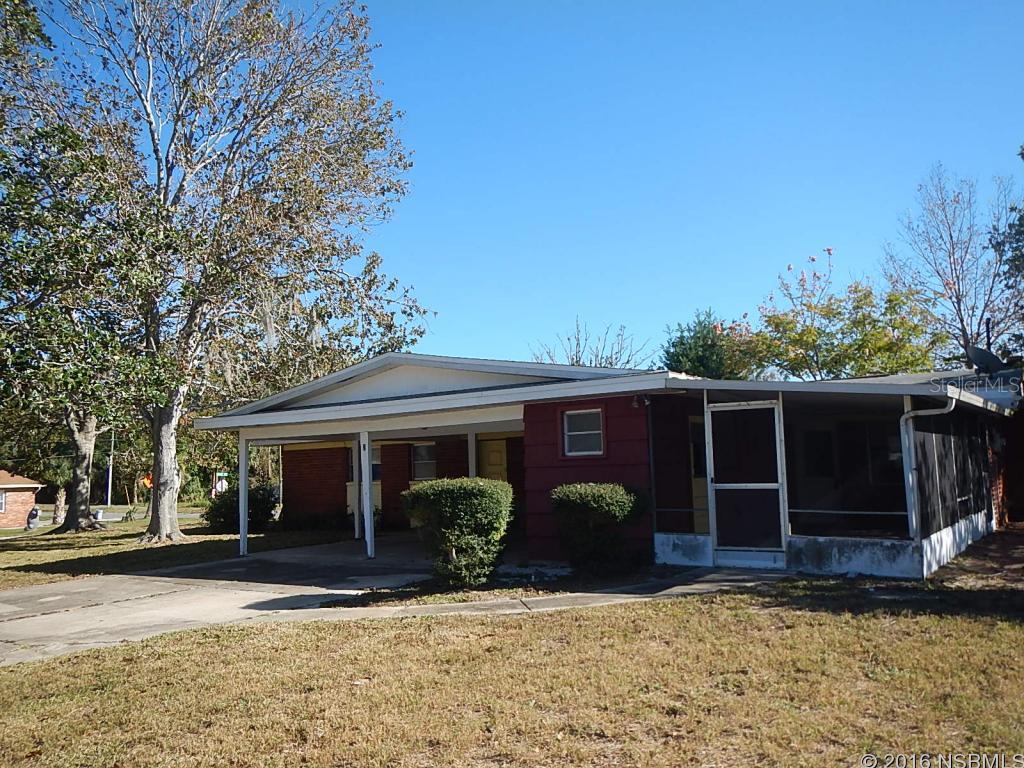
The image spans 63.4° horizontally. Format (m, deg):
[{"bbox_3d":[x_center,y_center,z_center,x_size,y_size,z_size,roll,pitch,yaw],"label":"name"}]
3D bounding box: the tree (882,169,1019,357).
[{"bbox_3d":[14.543,-1.847,26.526,4.800,10.535,4.800,-5,-6,29],"label":"tree"}]

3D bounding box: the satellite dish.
[{"bbox_3d":[8.478,-0.420,14.800,0.550,0.580,0.750,0,-6,-25],"label":"satellite dish"}]

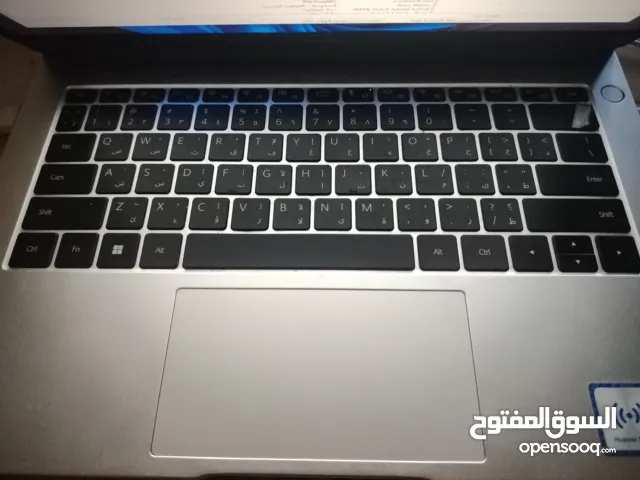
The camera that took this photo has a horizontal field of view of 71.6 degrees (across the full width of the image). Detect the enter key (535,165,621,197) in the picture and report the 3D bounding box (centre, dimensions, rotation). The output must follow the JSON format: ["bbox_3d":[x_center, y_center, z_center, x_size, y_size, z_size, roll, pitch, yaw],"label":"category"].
[{"bbox_3d":[0.120,-0.028,0.209,0.036,0.002,0.017,0,65,1],"label":"enter key"}]

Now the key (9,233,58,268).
[{"bbox_3d":[-0.127,0.005,0.199,0.019,0.002,0.017,0,65,1],"label":"key"}]

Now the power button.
[{"bbox_3d":[0.152,-0.075,0.231,0.012,0.002,0.012,0,65,1],"label":"power button"}]

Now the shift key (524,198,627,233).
[{"bbox_3d":[0.116,-0.011,0.201,0.046,0.002,0.017,0,65,1],"label":"shift key"}]

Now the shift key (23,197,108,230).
[{"bbox_3d":[-0.118,-0.012,0.207,0.037,0.002,0.017,0,65,1],"label":"shift key"}]

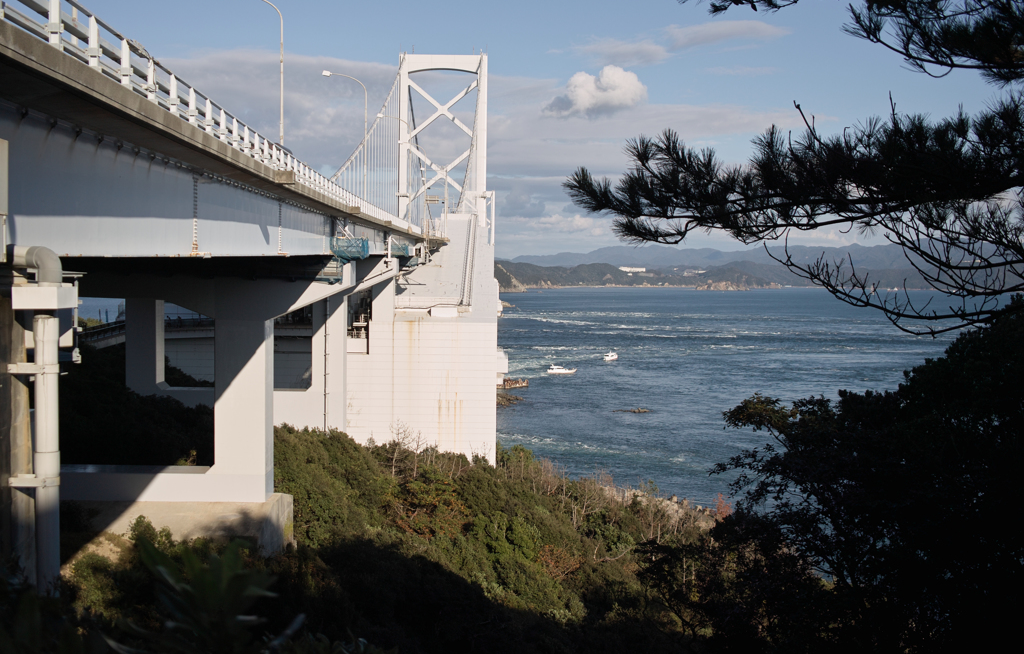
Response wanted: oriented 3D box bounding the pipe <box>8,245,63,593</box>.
[{"bbox_3d":[-6.900,1.360,16.900,0.780,5.050,0.380,0,2,-3],"label":"pipe"}]

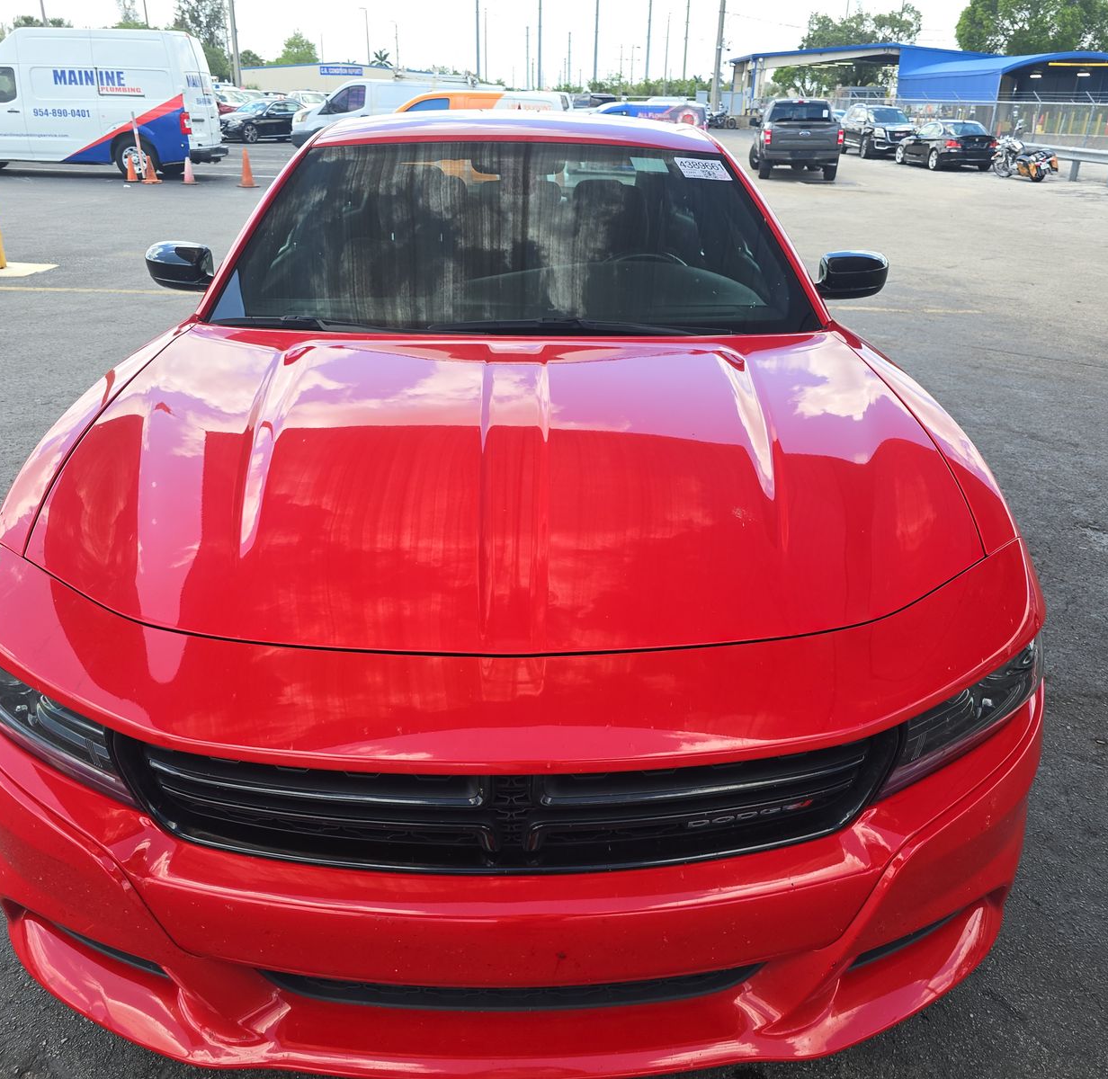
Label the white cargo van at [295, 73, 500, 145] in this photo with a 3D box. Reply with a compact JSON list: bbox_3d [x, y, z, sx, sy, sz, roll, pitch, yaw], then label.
[{"bbox_3d":[-4.360,-11.730,26.600,5.900,2.280,2.080,-1,24,-5],"label":"white cargo van"}]

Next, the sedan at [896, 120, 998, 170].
[{"bbox_3d":[12.550,-12.740,30.800,1.770,1.420,4.370,-1,24,-5],"label":"sedan"}]

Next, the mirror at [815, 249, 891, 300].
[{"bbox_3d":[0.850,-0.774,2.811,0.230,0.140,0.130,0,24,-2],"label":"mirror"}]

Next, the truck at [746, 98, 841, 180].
[{"bbox_3d":[6.760,-11.270,26.900,2.080,1.950,5.850,4,24,6],"label":"truck"}]

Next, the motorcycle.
[{"bbox_3d":[12.975,-10.611,26.422,0.920,1.260,2.350,-3,25,-10],"label":"motorcycle"}]

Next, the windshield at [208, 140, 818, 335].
[{"bbox_3d":[-0.096,-0.818,2.553,1.540,0.150,0.800,0,57,-2],"label":"windshield"}]

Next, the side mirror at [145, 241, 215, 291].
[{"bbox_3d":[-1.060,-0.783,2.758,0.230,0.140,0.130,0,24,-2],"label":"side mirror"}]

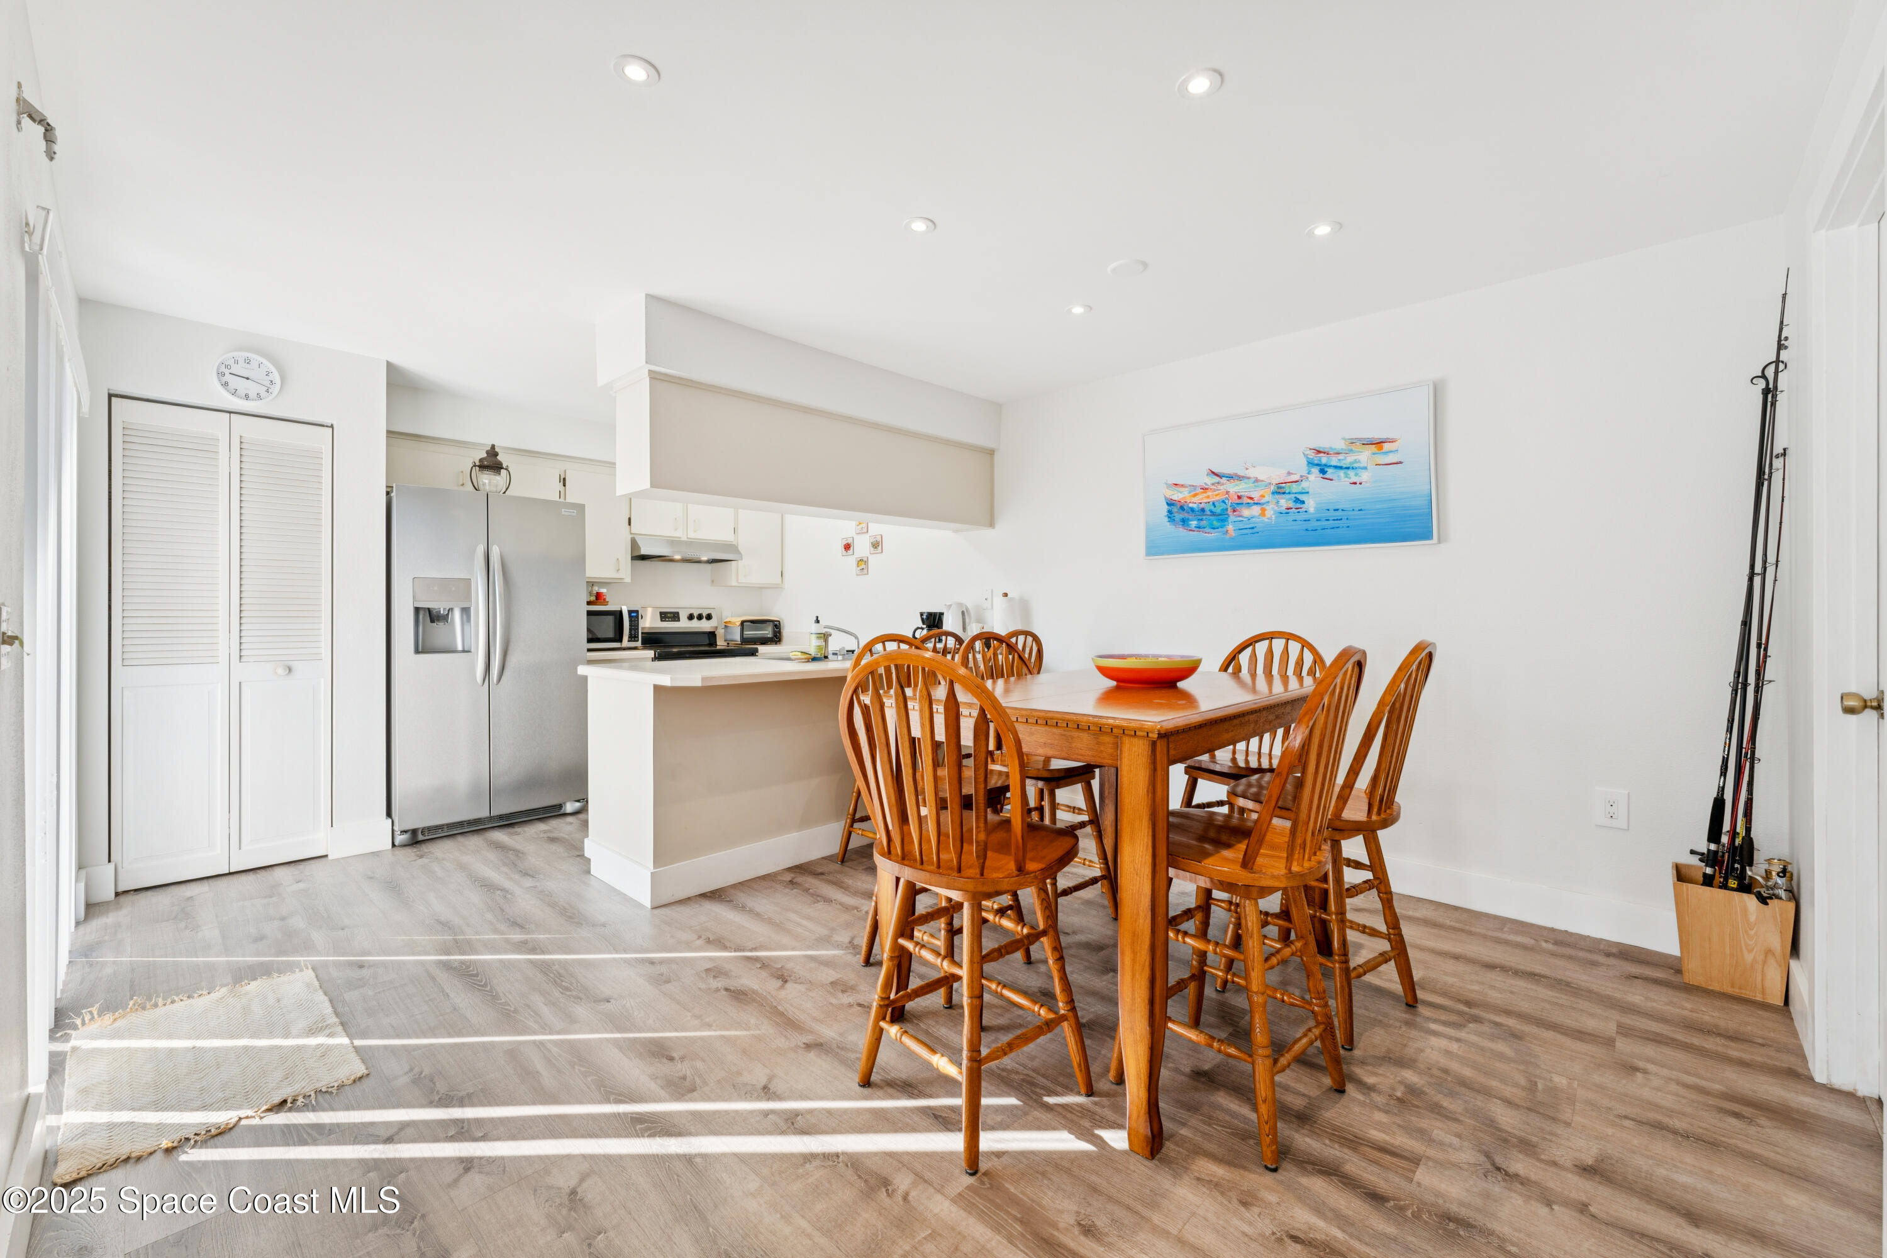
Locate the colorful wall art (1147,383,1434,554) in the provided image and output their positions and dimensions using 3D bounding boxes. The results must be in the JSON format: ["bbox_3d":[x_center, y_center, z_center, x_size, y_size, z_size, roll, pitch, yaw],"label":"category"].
[{"bbox_3d":[1.450,-0.647,3.227,1.215,0.615,0.035,1,2,43],"label":"colorful wall art"}]

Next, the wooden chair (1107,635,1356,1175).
[{"bbox_3d":[0.719,0.574,1.758,0.527,1.078,0.465,1,1,41],"label":"wooden chair"}]

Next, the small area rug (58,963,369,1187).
[{"bbox_3d":[-1.920,1.102,1.930,0.830,0.015,0.500,1,1,44],"label":"small area rug"}]

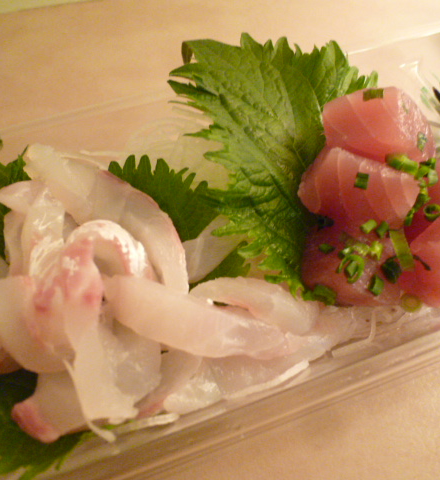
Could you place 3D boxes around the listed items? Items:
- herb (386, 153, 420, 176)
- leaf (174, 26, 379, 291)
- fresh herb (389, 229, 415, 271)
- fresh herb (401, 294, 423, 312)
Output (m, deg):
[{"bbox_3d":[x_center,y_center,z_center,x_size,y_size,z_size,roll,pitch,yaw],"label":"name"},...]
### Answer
[{"bbox_3d":[0.060,-0.025,0.145,0.011,0.005,0.005,24,59,14],"label":"herb"},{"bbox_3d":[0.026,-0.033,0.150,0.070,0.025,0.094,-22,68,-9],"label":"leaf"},{"bbox_3d":[0.057,0.003,0.139,0.004,0.003,0.013,-10,67,-4],"label":"fresh herb"},{"bbox_3d":[0.061,0.020,0.141,0.006,0.005,0.006,-2,69,5],"label":"fresh herb"}]

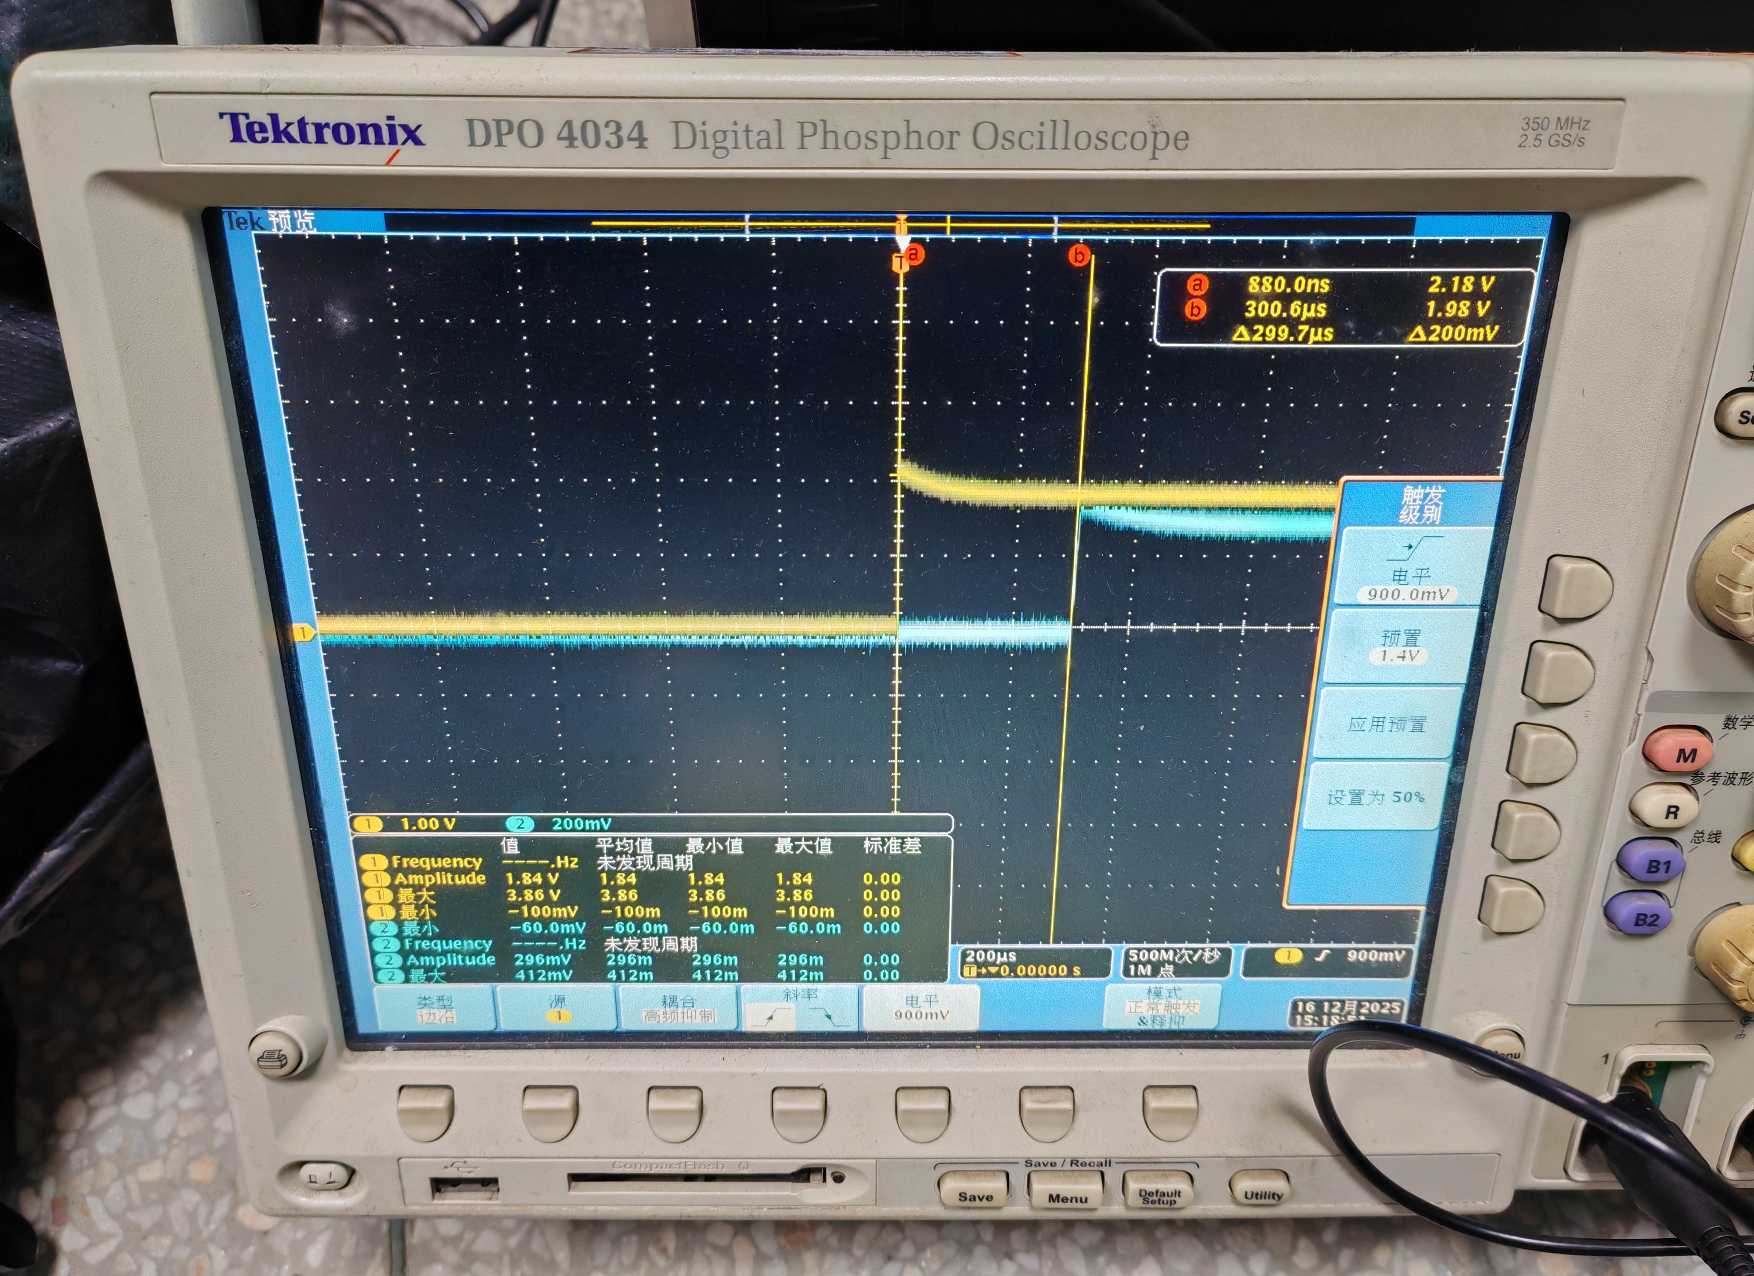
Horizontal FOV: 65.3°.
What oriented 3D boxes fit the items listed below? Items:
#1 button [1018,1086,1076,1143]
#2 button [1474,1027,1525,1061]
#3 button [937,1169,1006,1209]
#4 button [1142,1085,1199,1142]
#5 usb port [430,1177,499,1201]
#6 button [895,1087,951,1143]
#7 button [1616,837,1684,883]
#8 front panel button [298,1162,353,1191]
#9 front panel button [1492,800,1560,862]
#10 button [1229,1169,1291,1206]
[{"bbox_3d":[0.033,0.093,0.266,0.011,0.010,0.004,0,9,-1],"label":"button"},{"bbox_3d":[0.118,0.077,0.260,0.010,0.010,0.004,0,22,-1],"label":"button"},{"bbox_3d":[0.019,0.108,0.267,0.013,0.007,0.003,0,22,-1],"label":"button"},{"bbox_3d":[0.057,0.093,0.267,0.010,0.009,0.005,0,22,-1],"label":"button"},{"bbox_3d":[-0.081,0.106,0.272,0.013,0.006,0.009,0,22,-1],"label":"usb port"},{"bbox_3d":[0.009,0.093,0.267,0.010,0.009,0.005,0,22,-1],"label":"button"},{"bbox_3d":[0.141,0.041,0.249,0.012,0.008,0.003,0,22,-1],"label":"button"},{"bbox_3d":[-0.108,0.105,0.270,0.010,0.007,0.004,0,22,-1],"label":"front panel button"},{"bbox_3d":[0.116,0.034,0.244,0.009,0.010,0.005,0,22,-1],"label":"front panel button"},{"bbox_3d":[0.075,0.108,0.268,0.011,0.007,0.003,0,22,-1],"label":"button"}]

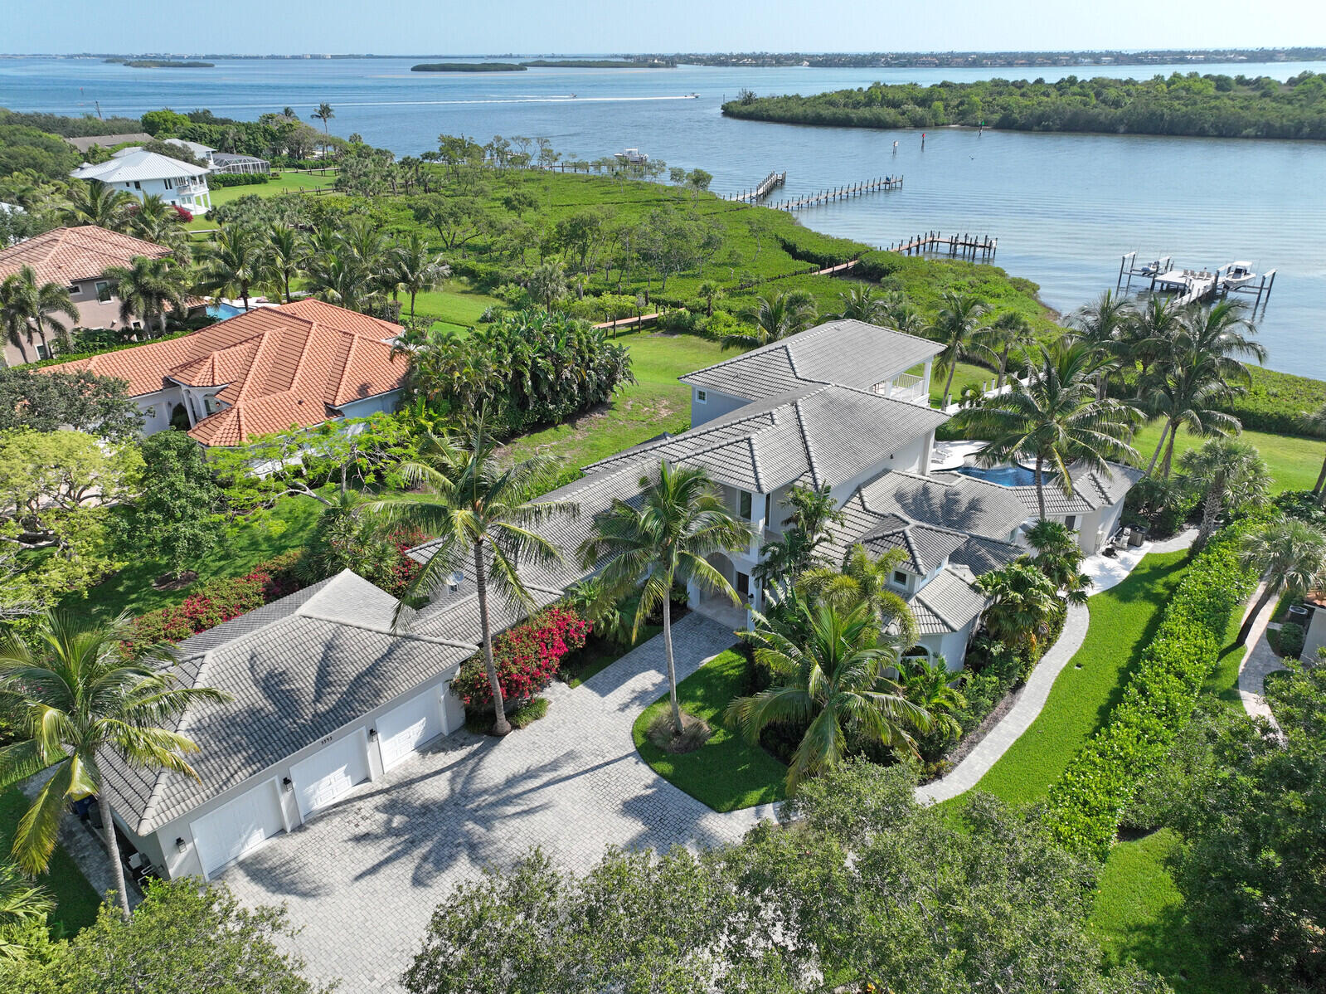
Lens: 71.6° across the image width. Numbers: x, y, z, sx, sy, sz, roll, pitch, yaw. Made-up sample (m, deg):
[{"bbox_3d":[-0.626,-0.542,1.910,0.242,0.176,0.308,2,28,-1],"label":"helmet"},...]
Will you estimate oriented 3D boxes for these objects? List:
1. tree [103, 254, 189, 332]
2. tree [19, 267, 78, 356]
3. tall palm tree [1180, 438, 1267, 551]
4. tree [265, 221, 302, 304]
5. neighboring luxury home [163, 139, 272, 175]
[{"bbox_3d":[-46.231,-17.604,82.473,7.200,8.100,7.200,0,26,0],"label":"tree"},{"bbox_3d":[-50.281,-14.990,75.992,5.160,8.160,5.160,-16,30,-30],"label":"tree"},{"bbox_3d":[27.910,0.035,46.386,4.690,6.500,4.690,16,30,30],"label":"tall palm tree"},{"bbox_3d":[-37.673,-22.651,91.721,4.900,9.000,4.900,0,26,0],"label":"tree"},{"bbox_3d":[-97.444,-70.693,192.162,25.000,8.300,15.000,-20,32,-35],"label":"neighboring luxury home"}]

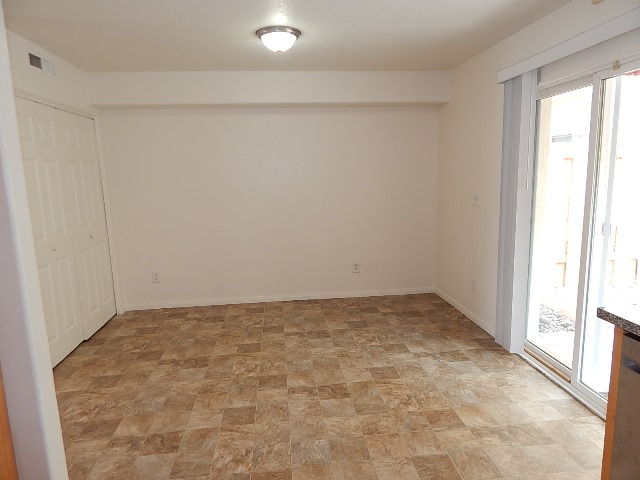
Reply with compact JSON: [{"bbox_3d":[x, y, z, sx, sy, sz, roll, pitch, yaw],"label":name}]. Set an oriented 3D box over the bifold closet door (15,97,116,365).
[{"bbox_3d":[-2.158,-0.082,3.495,0.040,2.010,1.460,-2,9,-5],"label":"bifold closet door"}]

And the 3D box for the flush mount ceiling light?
[{"bbox_3d":[-0.293,-1.431,2.946,0.325,0.132,0.325,-2,9,-5],"label":"flush mount ceiling light"}]

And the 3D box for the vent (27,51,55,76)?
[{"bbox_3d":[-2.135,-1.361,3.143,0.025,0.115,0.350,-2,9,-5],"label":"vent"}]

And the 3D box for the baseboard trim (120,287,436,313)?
[{"bbox_3d":[-0.389,0.666,4.620,3.500,0.080,0.020,-2,9,-5],"label":"baseboard trim"}]

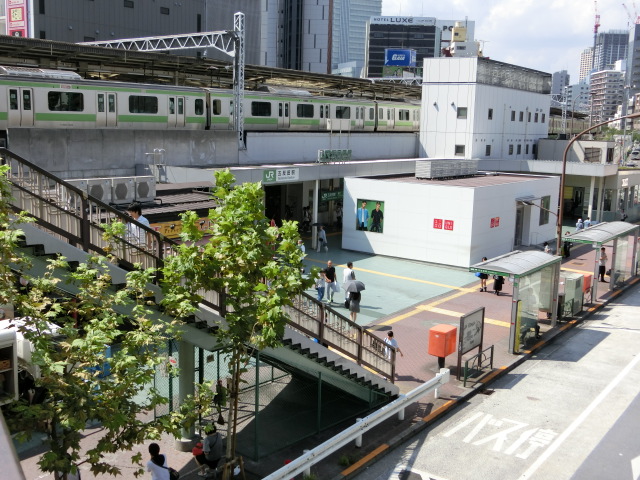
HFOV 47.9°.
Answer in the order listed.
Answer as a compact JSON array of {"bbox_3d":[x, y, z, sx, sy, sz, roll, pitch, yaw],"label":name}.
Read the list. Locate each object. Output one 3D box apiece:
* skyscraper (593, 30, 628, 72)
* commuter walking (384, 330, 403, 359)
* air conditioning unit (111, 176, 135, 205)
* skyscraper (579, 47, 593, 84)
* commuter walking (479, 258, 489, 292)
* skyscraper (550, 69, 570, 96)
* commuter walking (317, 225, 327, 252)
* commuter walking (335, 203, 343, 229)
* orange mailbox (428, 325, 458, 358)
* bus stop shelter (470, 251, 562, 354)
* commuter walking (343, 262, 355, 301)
[{"bbox_3d":[361.630,-198.169,894.064,32.000,115.693,29.000,1,9,-2],"label":"skyscraper"},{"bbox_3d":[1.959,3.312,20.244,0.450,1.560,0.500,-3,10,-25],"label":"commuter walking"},{"bbox_3d":[-7.189,-1.780,26.104,0.350,0.890,0.950,8,11,36],"label":"air conditioning unit"},{"bbox_3d":[422.947,-238.026,1139.478,24.000,120.972,24.000,-5,11,-36],"label":"skyscraper"},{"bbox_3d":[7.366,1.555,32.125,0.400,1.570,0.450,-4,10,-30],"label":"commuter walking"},{"bbox_3d":[177.196,-99.159,535.249,11.500,50.600,12.000,8,11,34],"label":"skyscraper"},{"bbox_3d":[0.152,-0.062,40.814,0.520,1.540,0.460,-2,10,-21],"label":"commuter walking"},{"bbox_3d":[1.260,-1.538,47.800,0.500,1.750,0.420,3,9,9],"label":"commuter walking"},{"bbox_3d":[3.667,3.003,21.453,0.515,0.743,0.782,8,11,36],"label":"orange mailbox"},{"bbox_3d":[6.967,2.010,25.618,1.750,2.710,4.500,8,11,35],"label":"bus stop shelter"},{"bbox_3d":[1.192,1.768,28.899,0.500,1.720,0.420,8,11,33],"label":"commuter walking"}]

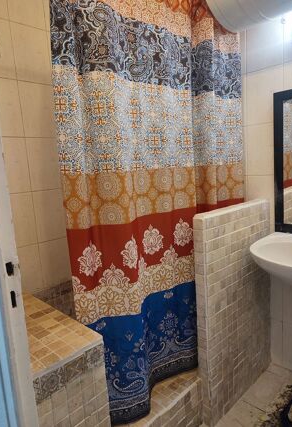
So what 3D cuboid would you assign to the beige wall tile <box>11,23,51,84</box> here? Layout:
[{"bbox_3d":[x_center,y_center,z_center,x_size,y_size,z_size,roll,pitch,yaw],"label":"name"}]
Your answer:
[{"bbox_3d":[-0.633,-0.878,1.716,0.012,0.300,0.208,5,12,44],"label":"beige wall tile"}]

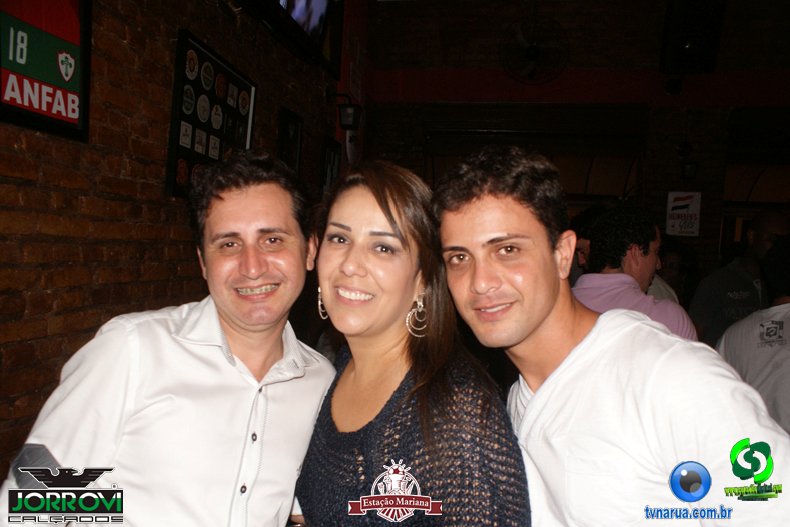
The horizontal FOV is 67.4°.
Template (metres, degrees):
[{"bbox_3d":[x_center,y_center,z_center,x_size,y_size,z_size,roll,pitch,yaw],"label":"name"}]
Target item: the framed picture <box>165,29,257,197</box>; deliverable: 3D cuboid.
[{"bbox_3d":[-0.712,-0.526,2.373,0.029,0.567,0.660,5,2,7],"label":"framed picture"}]

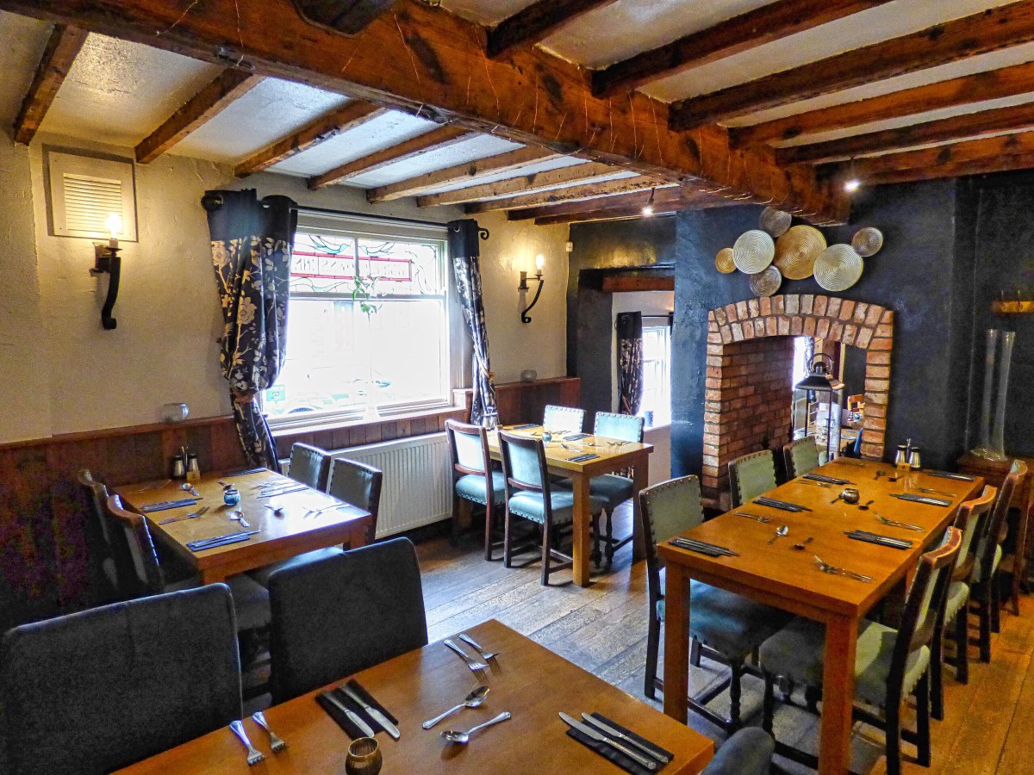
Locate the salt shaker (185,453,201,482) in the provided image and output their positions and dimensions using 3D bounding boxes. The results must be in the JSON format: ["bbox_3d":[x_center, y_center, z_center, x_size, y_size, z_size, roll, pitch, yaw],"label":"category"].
[{"bbox_3d":[-1.786,0.434,3.293,0.062,0.123,0.062,-7,10,-43],"label":"salt shaker"}]

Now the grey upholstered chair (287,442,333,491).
[{"bbox_3d":[-1.274,0.804,3.075,0.520,0.920,0.450,-7,9,-44],"label":"grey upholstered chair"}]

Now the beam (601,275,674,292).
[{"bbox_3d":[1.139,-0.897,5.173,0.780,0.120,0.130,4,8,36],"label":"beam"}]

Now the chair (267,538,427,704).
[{"bbox_3d":[-0.302,0.950,1.529,0.450,0.970,0.580,-5,8,-37],"label":"chair"}]

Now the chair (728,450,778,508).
[{"bbox_3d":[1.365,0.838,2.985,0.440,0.920,0.530,-7,10,-43],"label":"chair"}]

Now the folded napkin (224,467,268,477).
[{"bbox_3d":[-1.552,0.476,3.403,0.222,0.013,0.070,-7,10,-43],"label":"folded napkin"}]

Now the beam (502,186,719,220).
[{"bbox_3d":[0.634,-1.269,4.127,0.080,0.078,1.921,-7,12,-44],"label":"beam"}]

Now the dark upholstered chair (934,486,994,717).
[{"bbox_3d":[1.711,0.859,2.611,0.450,0.900,0.480,-7,10,-40],"label":"dark upholstered chair"}]

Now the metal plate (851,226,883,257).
[{"bbox_3d":[2.038,-0.848,3.473,0.025,0.170,0.170,-7,10,-43],"label":"metal plate"}]

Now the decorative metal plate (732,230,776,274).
[{"bbox_3d":[1.566,-0.896,3.951,0.025,0.292,0.292,-7,10,-43],"label":"decorative metal plate"}]

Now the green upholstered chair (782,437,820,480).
[{"bbox_3d":[1.781,0.765,3.314,0.450,0.900,0.480,-7,10,-40],"label":"green upholstered chair"}]

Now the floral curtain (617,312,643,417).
[{"bbox_3d":[1.134,-0.127,5.918,0.360,1.250,0.130,-6,9,-40],"label":"floral curtain"}]

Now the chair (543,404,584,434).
[{"bbox_3d":[0.220,0.636,4.604,0.530,0.920,0.440,-7,10,-43],"label":"chair"}]

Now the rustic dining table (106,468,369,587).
[{"bbox_3d":[-1.324,0.913,2.865,1.200,0.750,0.710,6,9,45],"label":"rustic dining table"}]

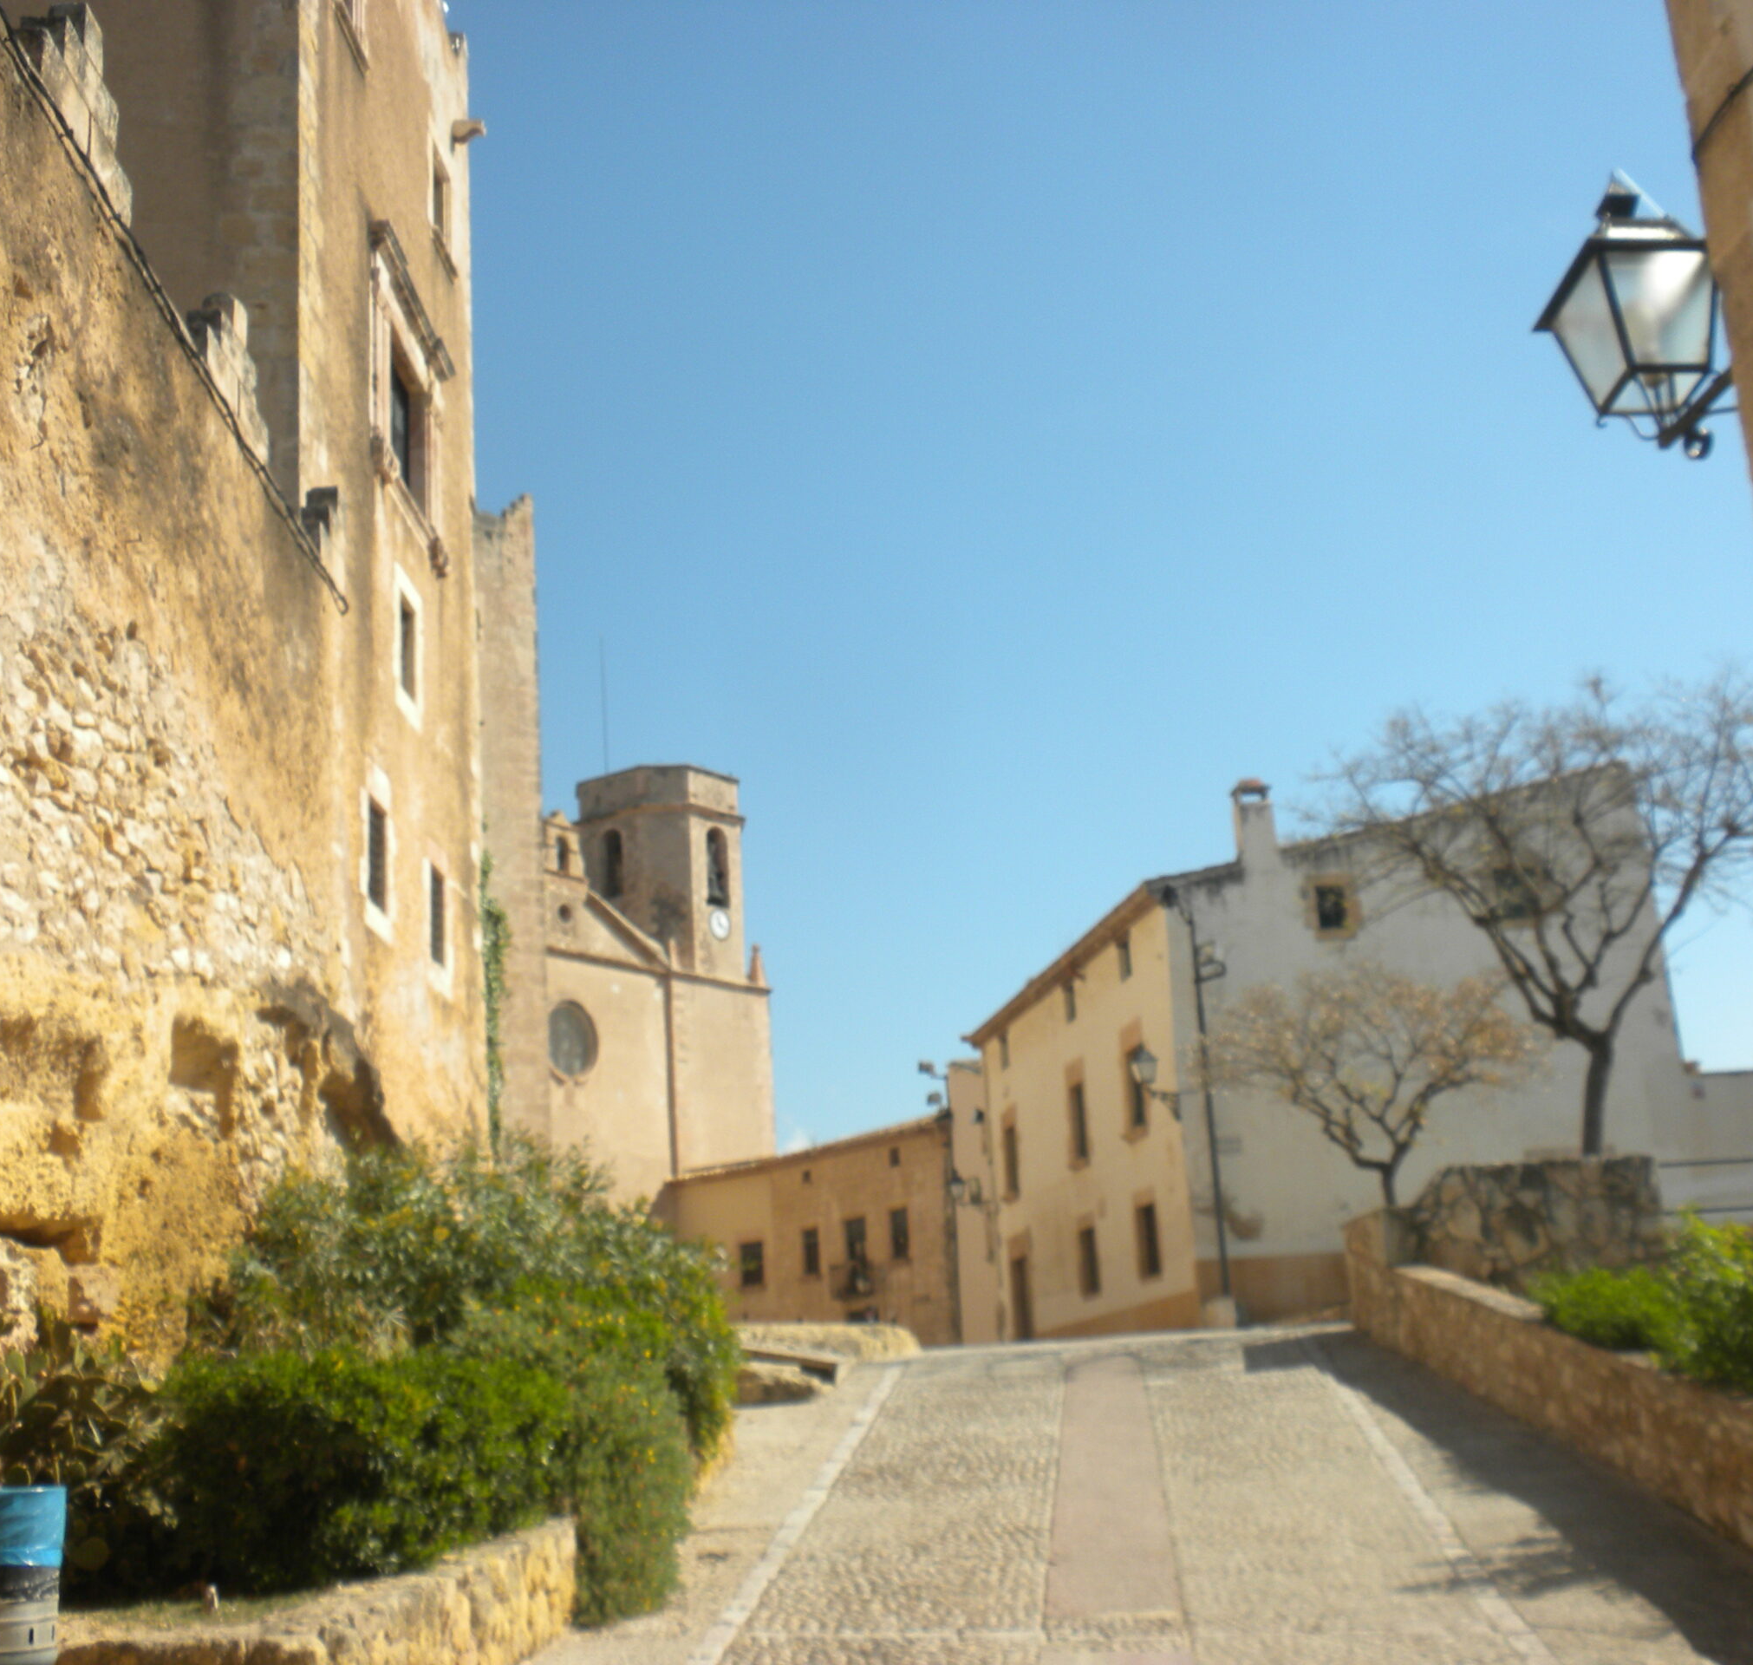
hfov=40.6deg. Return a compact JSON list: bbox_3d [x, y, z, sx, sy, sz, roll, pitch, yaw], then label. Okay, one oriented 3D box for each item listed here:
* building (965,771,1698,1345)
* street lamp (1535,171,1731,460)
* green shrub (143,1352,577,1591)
[{"bbox_3d":[9.377,6.096,55.091,11.200,11.000,16.500,-1,-16,-11],"label":"building"},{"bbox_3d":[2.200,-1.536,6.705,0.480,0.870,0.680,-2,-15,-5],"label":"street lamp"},{"bbox_3d":[-1.653,2.030,7.600,1.250,0.800,1.000,-4,-15,0],"label":"green shrub"}]

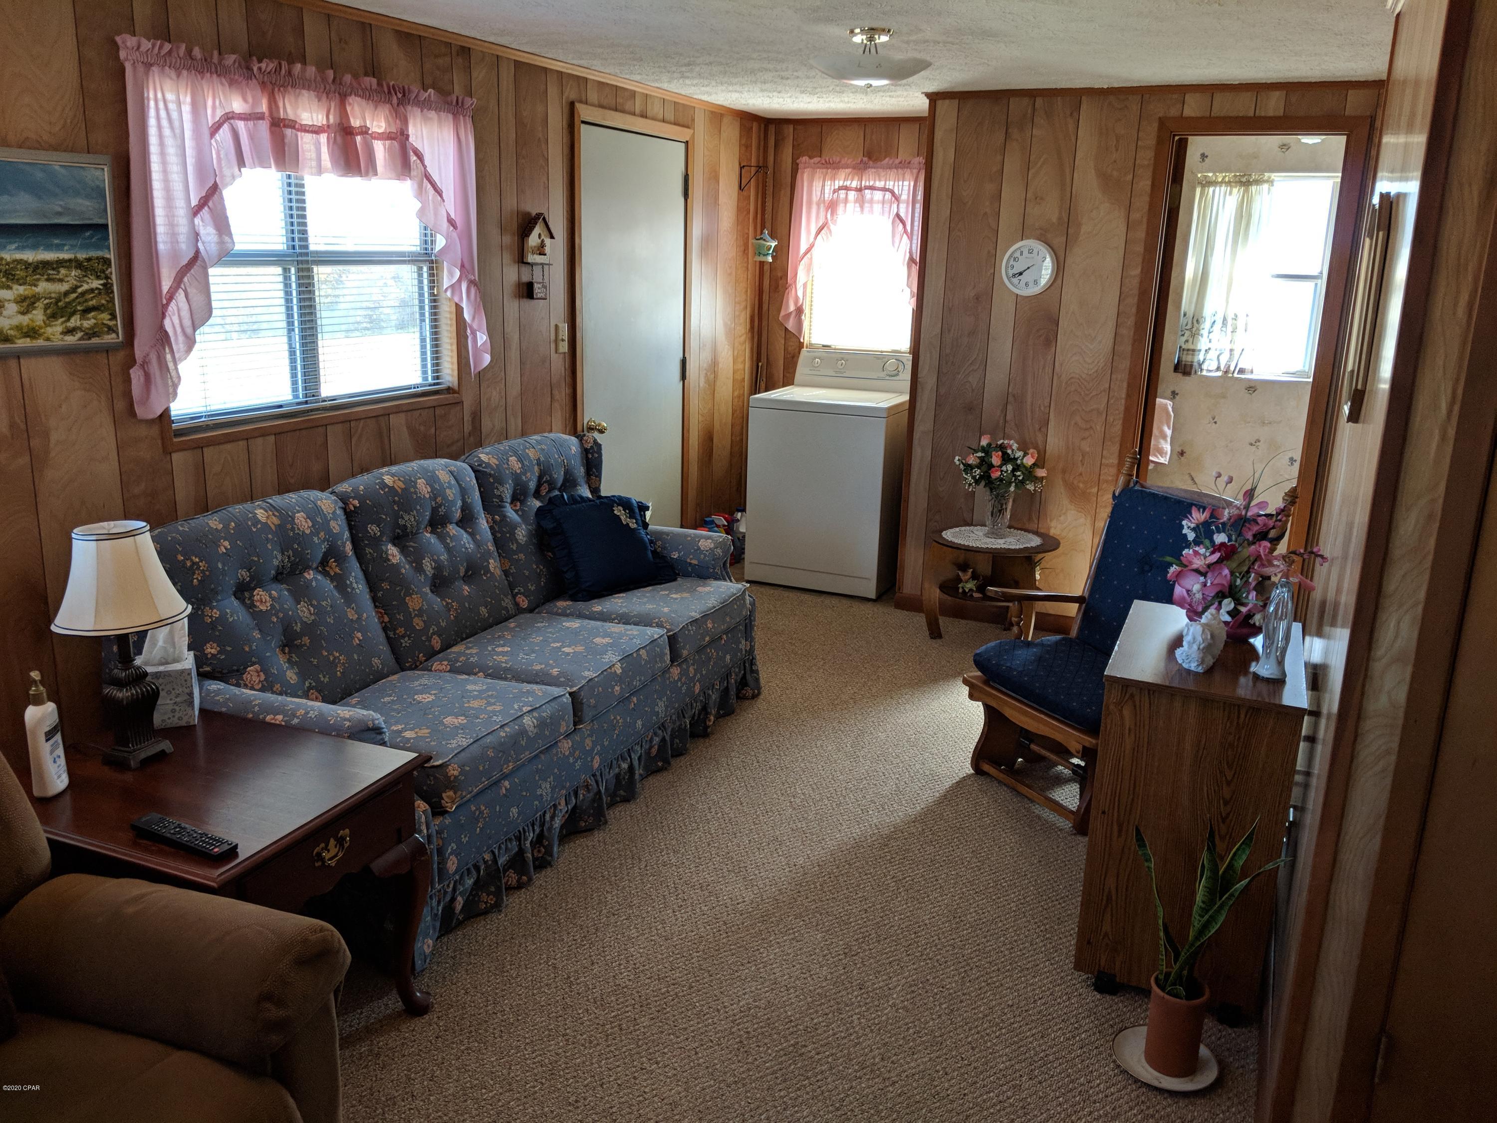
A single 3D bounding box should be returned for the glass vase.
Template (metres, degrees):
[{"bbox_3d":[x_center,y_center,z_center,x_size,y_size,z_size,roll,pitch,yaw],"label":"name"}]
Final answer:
[{"bbox_3d":[1.062,-0.213,4.940,0.120,0.205,0.120,8,16,21],"label":"glass vase"}]

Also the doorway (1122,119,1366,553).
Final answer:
[{"bbox_3d":[1.902,-0.639,4.655,0.720,2.125,0.120,8,17,23],"label":"doorway"}]

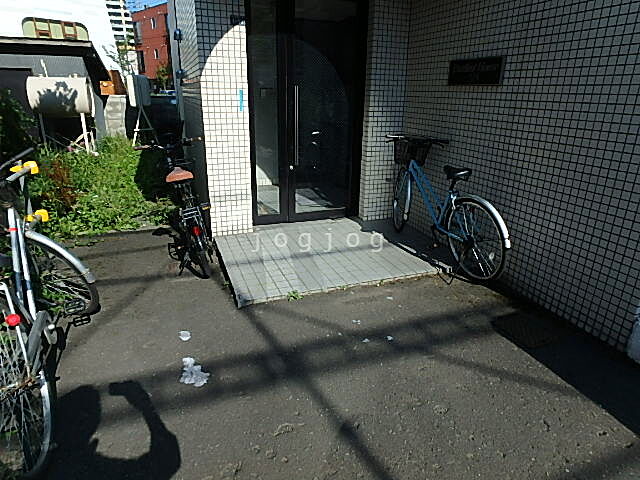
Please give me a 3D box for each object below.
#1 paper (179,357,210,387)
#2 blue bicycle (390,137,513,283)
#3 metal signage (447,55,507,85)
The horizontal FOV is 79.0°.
[{"bbox_3d":[-0.654,0.674,2.020,0.150,0.045,0.195,-7,22,-20],"label":"paper"},{"bbox_3d":[0.884,-0.341,3.384,0.550,1.040,1.770,-7,22,-20],"label":"blue bicycle"},{"bbox_3d":[1.190,-1.285,2.979,0.030,0.195,0.570,-7,22,-20],"label":"metal signage"}]

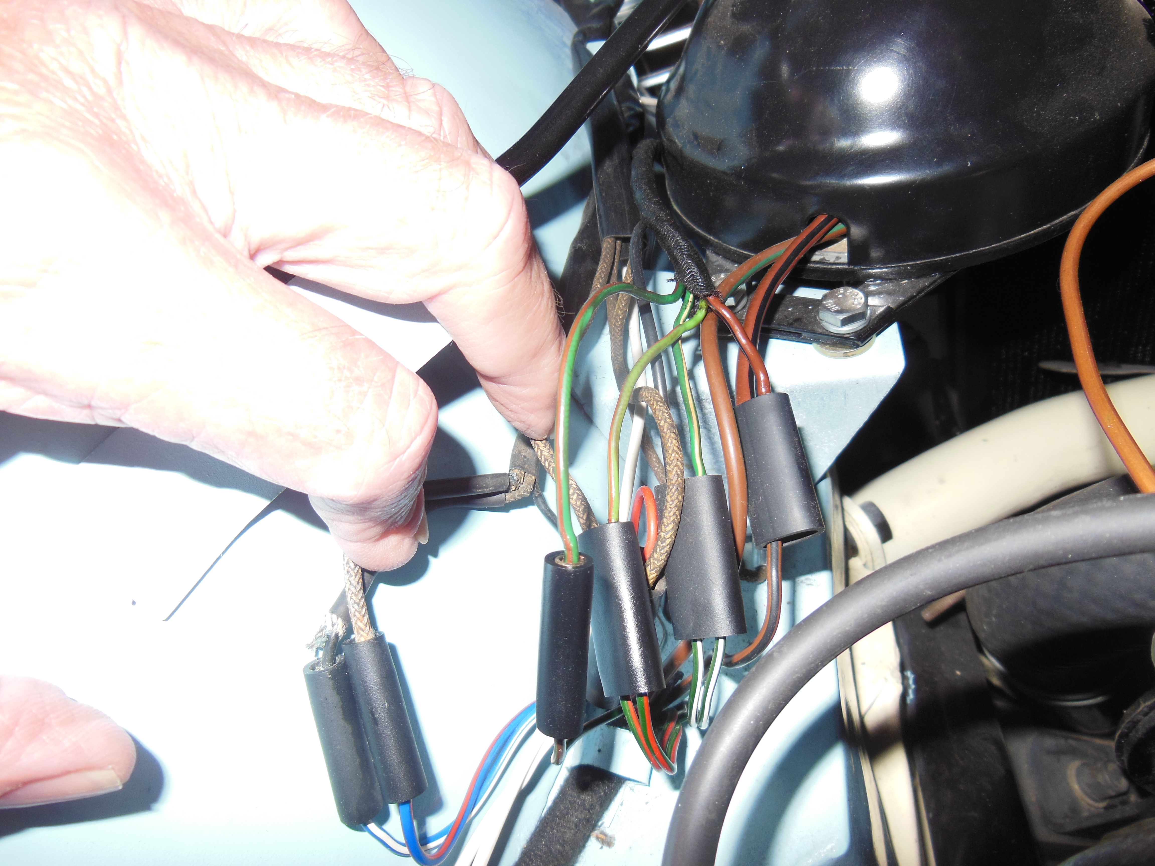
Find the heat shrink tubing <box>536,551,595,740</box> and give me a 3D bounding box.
[{"bbox_3d":[-0.003,0.041,0.159,0.009,0.035,0.009,2,7,0],"label":"heat shrink tubing"}]

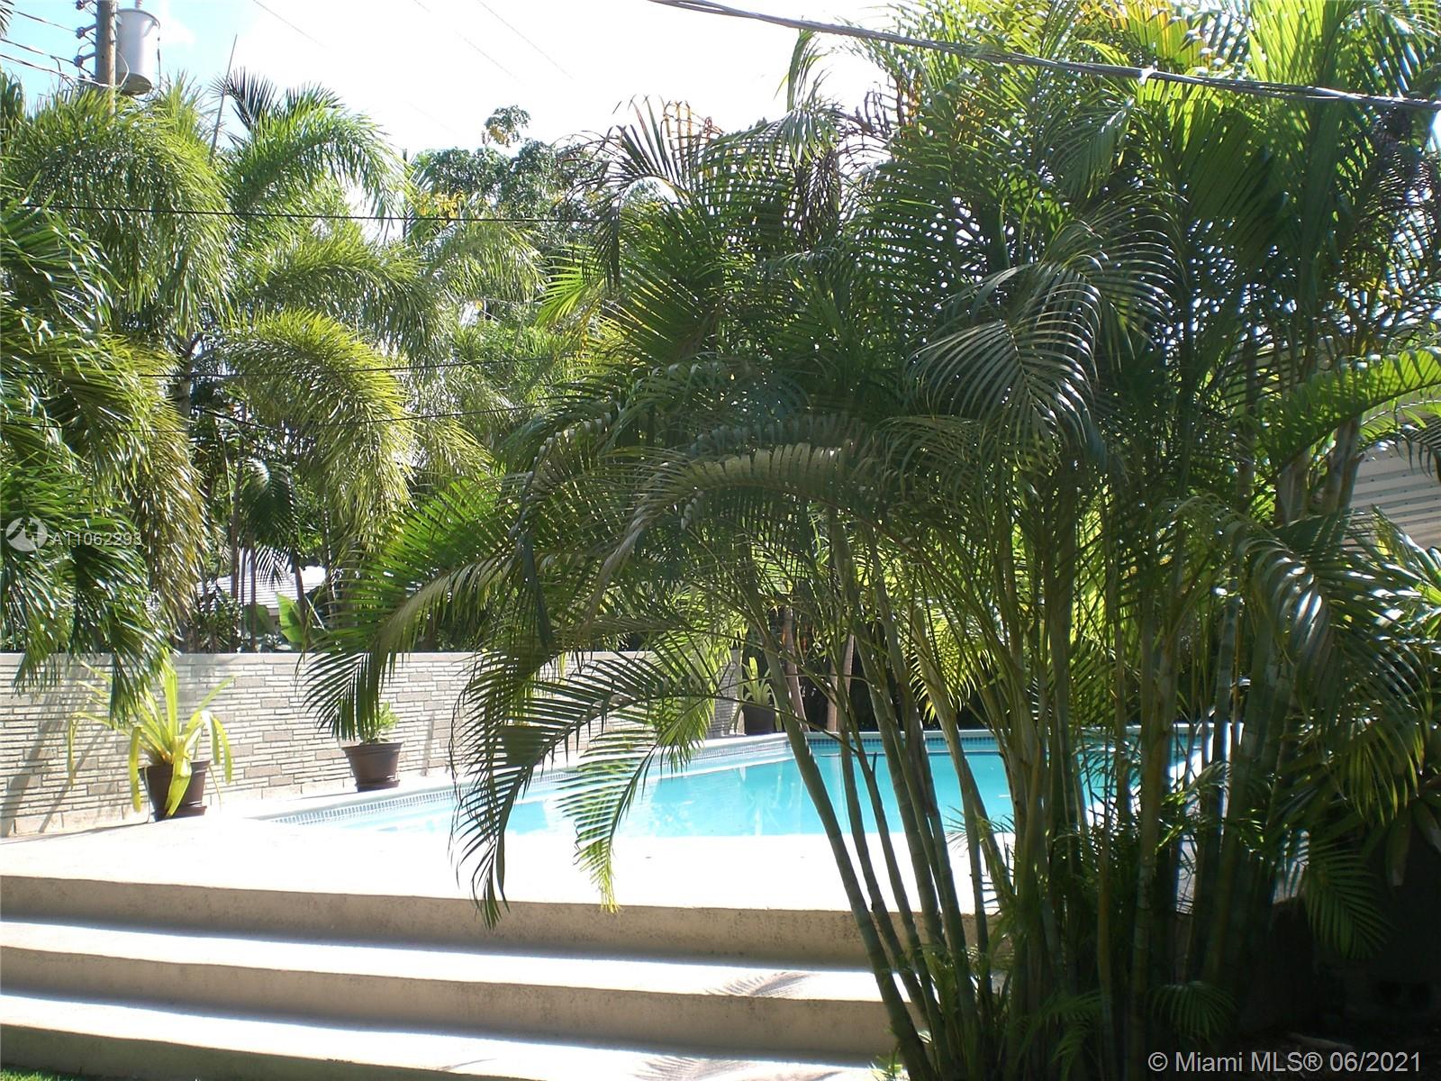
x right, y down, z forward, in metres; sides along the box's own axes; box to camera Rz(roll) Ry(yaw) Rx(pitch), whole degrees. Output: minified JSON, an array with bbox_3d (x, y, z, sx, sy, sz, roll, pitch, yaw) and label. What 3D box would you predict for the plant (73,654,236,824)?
[{"bbox_3d":[-3.523,1.244,9.850,0.960,1.030,0.900,1,-4,-20],"label":"plant"}]

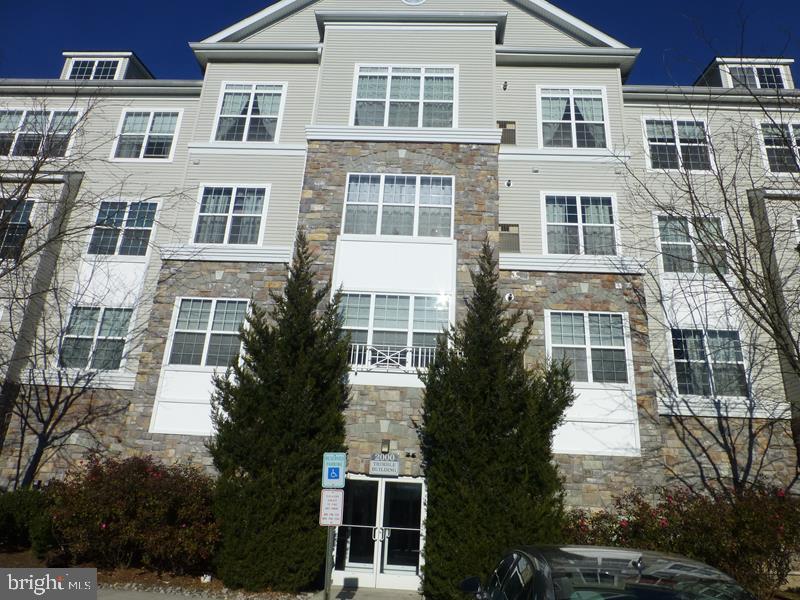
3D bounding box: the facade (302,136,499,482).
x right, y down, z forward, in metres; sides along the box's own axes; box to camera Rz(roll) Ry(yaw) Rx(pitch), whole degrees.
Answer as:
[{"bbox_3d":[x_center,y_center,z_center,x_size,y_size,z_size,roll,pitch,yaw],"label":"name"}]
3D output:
[{"bbox_3d":[-0.155,0.403,13.192,5.068,9.520,0.500,2,-20,4],"label":"facade"}]

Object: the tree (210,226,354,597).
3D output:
[{"bbox_3d":[-2.443,1.851,11.438,2.857,7.303,2.700,2,-20,4],"label":"tree"}]

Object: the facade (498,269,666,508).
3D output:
[{"bbox_3d":[4.108,2.393,12.962,3.596,6.415,0.450,2,-20,4],"label":"facade"}]

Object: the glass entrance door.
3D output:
[{"bbox_3d":[-0.437,4.773,11.504,1.897,2.145,0.160,2,-20,4],"label":"glass entrance door"}]

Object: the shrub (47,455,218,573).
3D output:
[{"bbox_3d":[-5.361,4.220,11.122,3.503,2.165,1.800,2,-20,4],"label":"shrub"}]

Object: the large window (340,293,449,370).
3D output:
[{"bbox_3d":[-0.188,0.710,12.850,2.720,1.857,0.180,2,-20,4],"label":"large window"}]

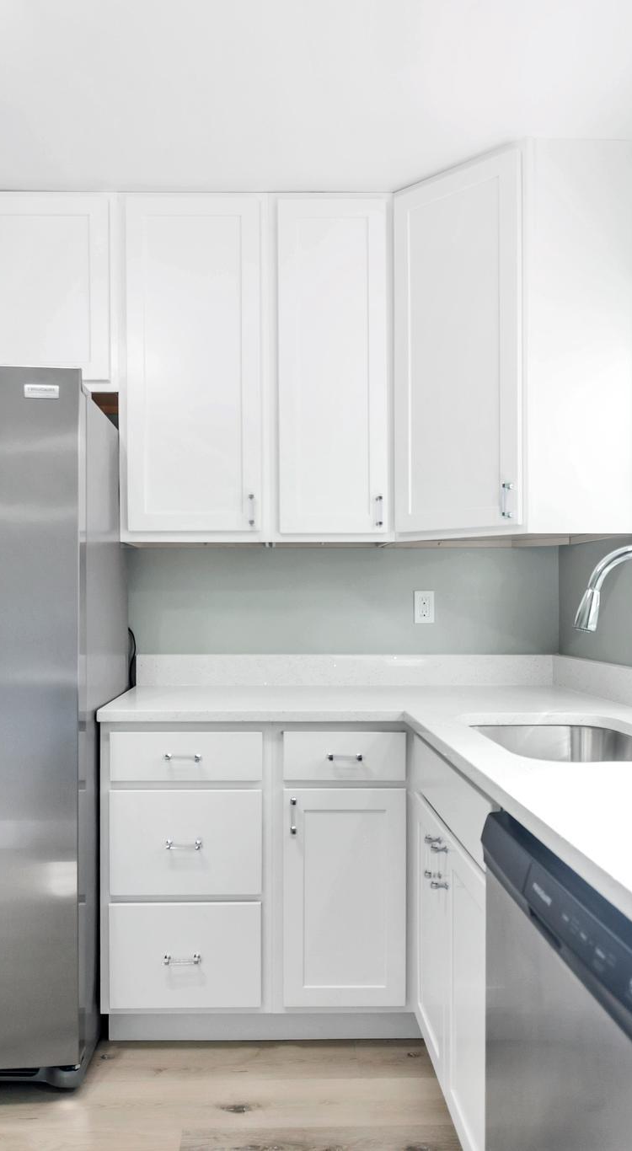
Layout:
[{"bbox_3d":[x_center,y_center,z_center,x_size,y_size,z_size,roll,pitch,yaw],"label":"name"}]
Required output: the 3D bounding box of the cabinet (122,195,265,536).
[{"bbox_3d":[-0.375,-0.632,2.502,0.445,1.060,0.325,0,-1,-1],"label":"cabinet"}]

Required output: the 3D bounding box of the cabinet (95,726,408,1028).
[{"bbox_3d":[-0.163,0.840,2.345,0.835,0.875,0.620,0,-1,-1],"label":"cabinet"}]

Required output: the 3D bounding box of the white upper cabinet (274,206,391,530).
[{"bbox_3d":[0.043,-0.631,2.502,0.375,1.060,0.325,0,-1,-1],"label":"white upper cabinet"}]

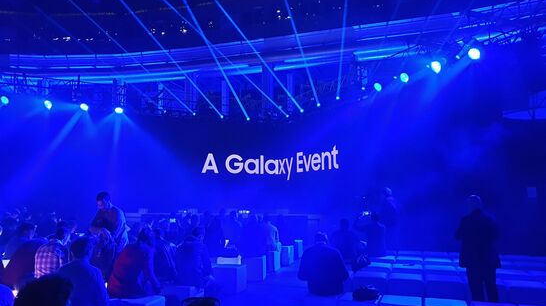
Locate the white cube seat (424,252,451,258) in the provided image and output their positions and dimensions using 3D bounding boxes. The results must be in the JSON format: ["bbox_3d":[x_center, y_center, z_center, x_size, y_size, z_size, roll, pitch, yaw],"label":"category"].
[{"bbox_3d":[3.267,2.287,8.258,0.450,0.460,0.440,-3,-7,19],"label":"white cube seat"}]

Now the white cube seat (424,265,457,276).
[{"bbox_3d":[2.850,2.198,7.003,0.455,0.455,0.455,-2,-5,19],"label":"white cube seat"}]

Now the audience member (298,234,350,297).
[{"bbox_3d":[0.713,1.689,5.542,0.620,1.270,0.720,-2,-5,12],"label":"audience member"}]

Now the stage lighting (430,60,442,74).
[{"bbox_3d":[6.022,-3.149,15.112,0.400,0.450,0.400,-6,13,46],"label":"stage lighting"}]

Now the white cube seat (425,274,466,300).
[{"bbox_3d":[2.553,2.132,6.185,0.455,0.455,0.455,-2,-5,19],"label":"white cube seat"}]

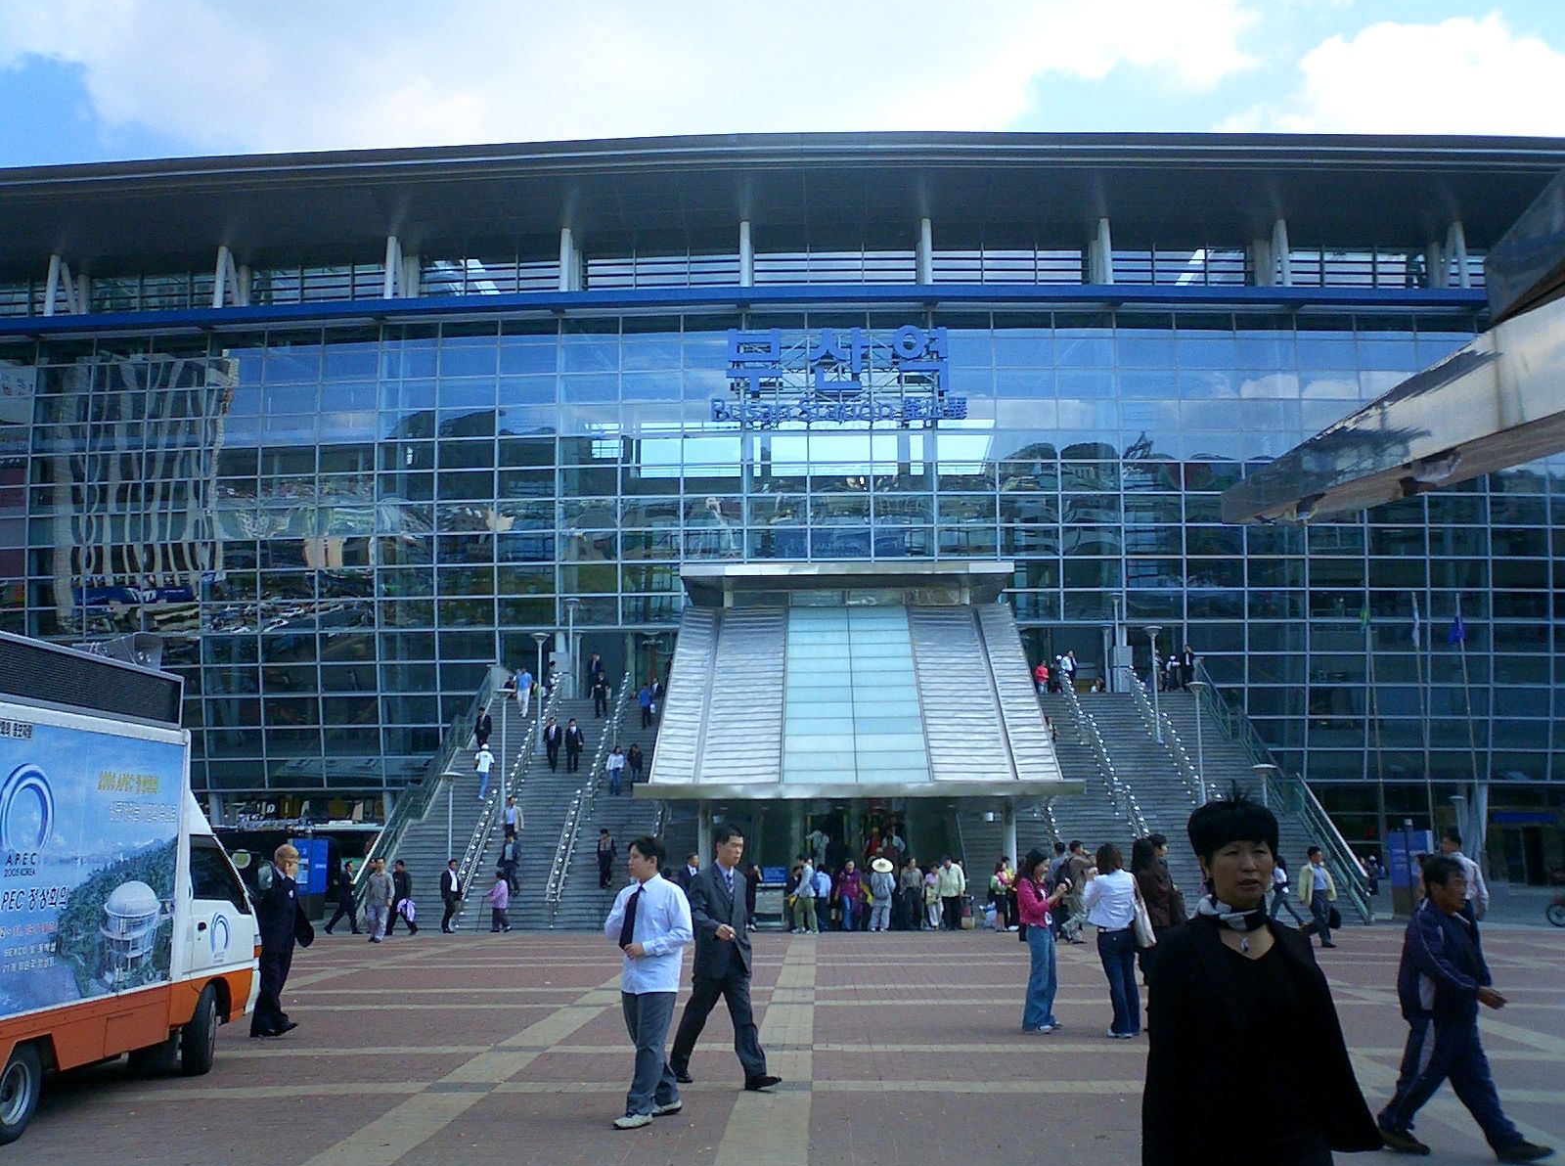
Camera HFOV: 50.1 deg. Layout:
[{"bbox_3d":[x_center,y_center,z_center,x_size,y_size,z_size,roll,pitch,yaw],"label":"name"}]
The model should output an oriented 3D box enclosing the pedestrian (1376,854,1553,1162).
[{"bbox_3d":[3.650,2.257,9.009,0.820,1.550,0.560,-5,-10,24],"label":"pedestrian"}]

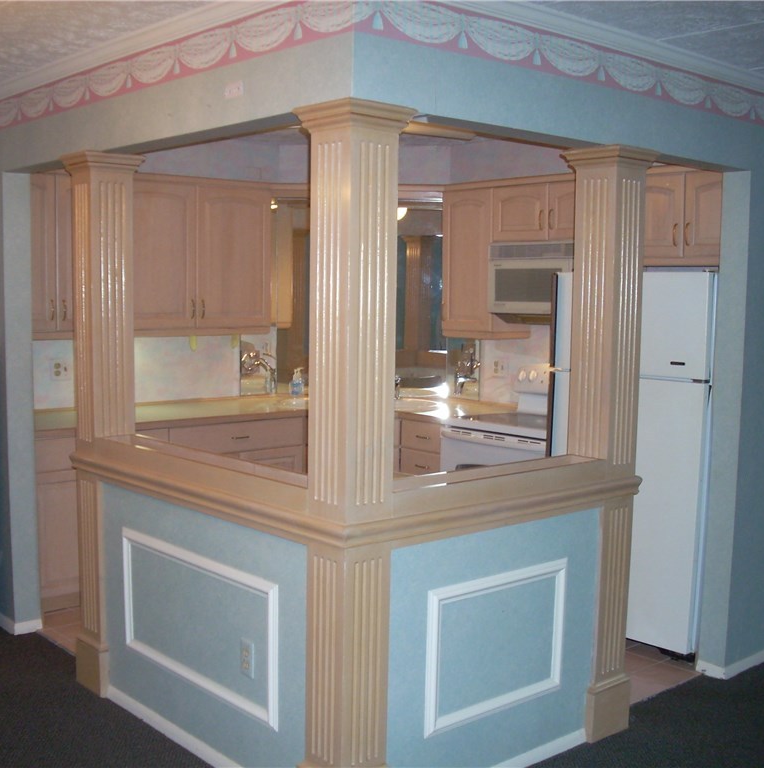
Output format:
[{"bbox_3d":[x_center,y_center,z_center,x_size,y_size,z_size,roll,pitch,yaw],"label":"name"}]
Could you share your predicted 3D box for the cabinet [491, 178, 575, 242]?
[{"bbox_3d":[0.950,-0.891,5.655,0.330,0.320,0.760,-4,7,-42],"label":"cabinet"}]

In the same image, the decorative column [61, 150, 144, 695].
[{"bbox_3d":[-1.087,0.165,4.305,0.235,2.090,0.235,-4,7,-42],"label":"decorative column"}]

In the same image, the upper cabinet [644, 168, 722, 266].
[{"bbox_3d":[1.468,-0.772,5.081,0.330,0.456,0.780,-4,7,-42],"label":"upper cabinet"}]

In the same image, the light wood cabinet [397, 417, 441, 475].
[{"bbox_3d":[0.433,0.616,6.110,0.620,0.890,0.365,-4,7,-42],"label":"light wood cabinet"}]

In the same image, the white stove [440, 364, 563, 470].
[{"bbox_3d":[0.796,0.527,5.668,0.675,1.160,0.760,-4,7,-42],"label":"white stove"}]

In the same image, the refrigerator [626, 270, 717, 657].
[{"bbox_3d":[1.306,0.332,5.043,0.720,1.680,0.785,-4,7,-42],"label":"refrigerator"}]

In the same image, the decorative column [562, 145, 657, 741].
[{"bbox_3d":[0.782,0.225,3.931,0.235,2.090,0.235,-4,7,-42],"label":"decorative column"}]

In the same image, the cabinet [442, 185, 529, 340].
[{"bbox_3d":[0.576,-0.679,6.094,0.330,0.835,0.365,-4,7,-42],"label":"cabinet"}]

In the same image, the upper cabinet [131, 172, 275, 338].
[{"bbox_3d":[-1.077,-0.701,6.062,0.920,0.838,0.330,-4,7,-42],"label":"upper cabinet"}]

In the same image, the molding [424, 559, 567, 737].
[{"bbox_3d":[0.384,0.840,3.568,0.663,0.456,0.025,-4,7,-42],"label":"molding"}]

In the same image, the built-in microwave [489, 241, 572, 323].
[{"bbox_3d":[0.930,-0.512,5.678,0.370,0.430,0.760,-4,7,-42],"label":"built-in microwave"}]

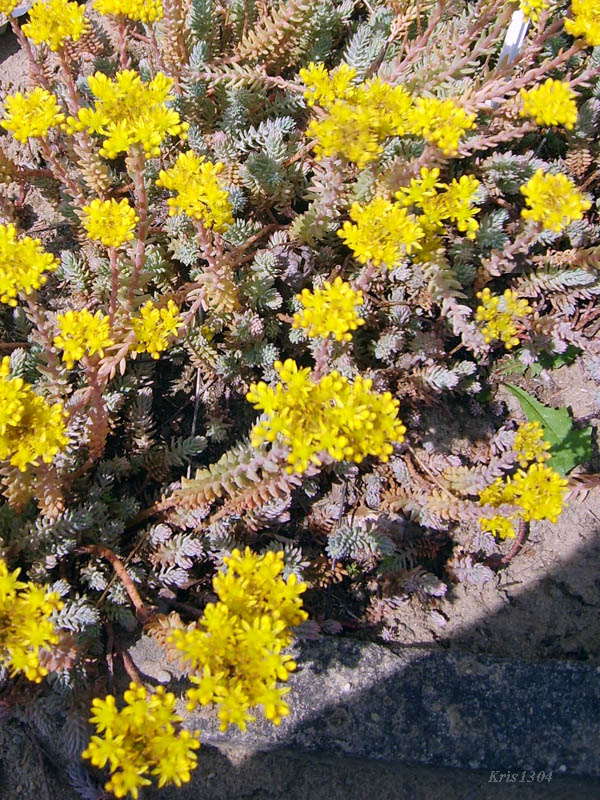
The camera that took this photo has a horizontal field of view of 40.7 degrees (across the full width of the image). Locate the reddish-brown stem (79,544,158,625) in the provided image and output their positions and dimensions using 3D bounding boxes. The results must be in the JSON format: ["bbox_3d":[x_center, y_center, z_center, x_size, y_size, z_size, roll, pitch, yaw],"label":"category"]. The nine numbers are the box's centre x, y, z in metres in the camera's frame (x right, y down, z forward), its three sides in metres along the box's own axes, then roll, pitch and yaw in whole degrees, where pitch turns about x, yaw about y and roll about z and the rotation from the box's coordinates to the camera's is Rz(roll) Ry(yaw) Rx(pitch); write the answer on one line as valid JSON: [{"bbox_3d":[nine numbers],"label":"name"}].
[{"bbox_3d":[-0.101,0.102,0.452,0.058,0.012,0.017,37,65,21],"label":"reddish-brown stem"}]

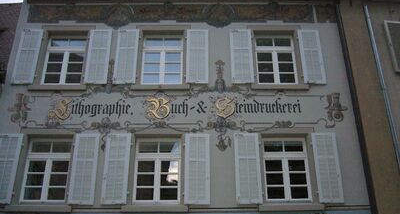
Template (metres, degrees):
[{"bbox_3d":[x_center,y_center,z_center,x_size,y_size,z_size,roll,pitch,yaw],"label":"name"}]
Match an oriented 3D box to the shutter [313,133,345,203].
[{"bbox_3d":[3.229,1.535,10.275,0.612,1.823,0.050,0,-23,0],"label":"shutter"}]

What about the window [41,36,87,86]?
[{"bbox_3d":[-3.852,-1.317,11.634,1.171,1.554,0.100,0,-23,0],"label":"window"}]

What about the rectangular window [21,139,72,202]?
[{"bbox_3d":[-3.880,1.629,10.358,1.135,1.667,0.100,0,-23,0],"label":"rectangular window"}]

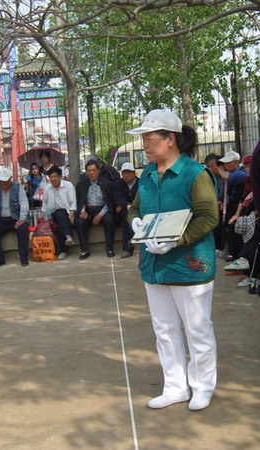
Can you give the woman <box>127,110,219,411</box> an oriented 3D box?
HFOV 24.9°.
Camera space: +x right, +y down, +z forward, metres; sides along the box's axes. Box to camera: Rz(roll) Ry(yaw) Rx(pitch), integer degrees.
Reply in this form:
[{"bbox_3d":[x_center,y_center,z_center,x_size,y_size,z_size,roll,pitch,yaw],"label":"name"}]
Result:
[{"bbox_3d":[0.253,0.187,3.249,0.400,1.625,0.500,-10,9,-42],"label":"woman"}]

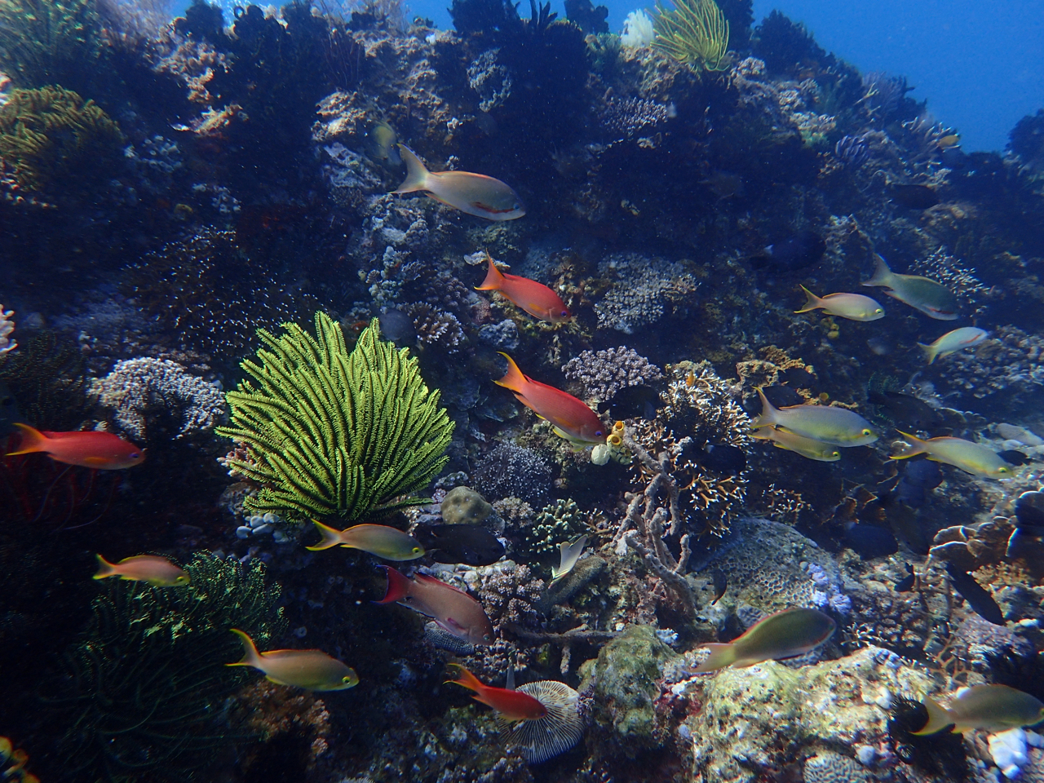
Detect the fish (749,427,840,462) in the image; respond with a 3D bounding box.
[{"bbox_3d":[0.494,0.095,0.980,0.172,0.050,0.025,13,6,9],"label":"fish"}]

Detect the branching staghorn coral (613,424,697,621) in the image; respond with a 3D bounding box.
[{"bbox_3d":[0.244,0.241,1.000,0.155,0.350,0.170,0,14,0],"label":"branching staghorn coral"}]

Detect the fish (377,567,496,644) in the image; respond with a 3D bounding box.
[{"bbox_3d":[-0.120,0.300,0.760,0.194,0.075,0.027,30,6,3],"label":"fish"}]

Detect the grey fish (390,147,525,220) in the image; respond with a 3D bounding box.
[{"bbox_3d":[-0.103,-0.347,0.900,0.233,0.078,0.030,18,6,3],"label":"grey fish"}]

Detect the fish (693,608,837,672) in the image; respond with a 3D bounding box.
[{"bbox_3d":[0.291,0.300,0.650,0.184,0.057,0.028,-11,11,-5],"label":"fish"}]

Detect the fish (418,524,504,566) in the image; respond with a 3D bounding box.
[{"bbox_3d":[-0.083,0.210,0.740,0.121,0.054,0.024,8,10,0],"label":"fish"}]

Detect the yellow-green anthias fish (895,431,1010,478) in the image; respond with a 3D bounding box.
[{"bbox_3d":[0.572,0.084,0.720,0.135,0.048,0.021,16,15,20],"label":"yellow-green anthias fish"}]

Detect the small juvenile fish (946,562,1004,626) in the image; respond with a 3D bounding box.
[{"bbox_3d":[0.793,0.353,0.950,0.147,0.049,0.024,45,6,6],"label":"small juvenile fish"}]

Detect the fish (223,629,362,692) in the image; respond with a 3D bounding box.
[{"bbox_3d":[-0.266,0.312,0.630,0.156,0.047,0.024,12,11,5],"label":"fish"}]

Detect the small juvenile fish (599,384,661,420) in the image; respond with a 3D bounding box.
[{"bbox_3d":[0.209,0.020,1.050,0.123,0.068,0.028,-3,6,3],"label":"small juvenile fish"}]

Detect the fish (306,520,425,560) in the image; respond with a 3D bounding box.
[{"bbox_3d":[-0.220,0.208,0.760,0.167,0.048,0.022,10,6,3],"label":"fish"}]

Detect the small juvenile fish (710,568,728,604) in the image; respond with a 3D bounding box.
[{"bbox_3d":[0.283,0.279,0.780,0.022,0.055,0.011,-1,-32,18],"label":"small juvenile fish"}]

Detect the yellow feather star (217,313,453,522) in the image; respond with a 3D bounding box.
[{"bbox_3d":[-0.275,0.037,0.800,0.335,0.290,0.270,0,10,0],"label":"yellow feather star"}]

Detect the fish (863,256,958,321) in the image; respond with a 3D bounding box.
[{"bbox_3d":[0.607,-0.163,0.850,0.149,0.054,0.023,30,16,8],"label":"fish"}]

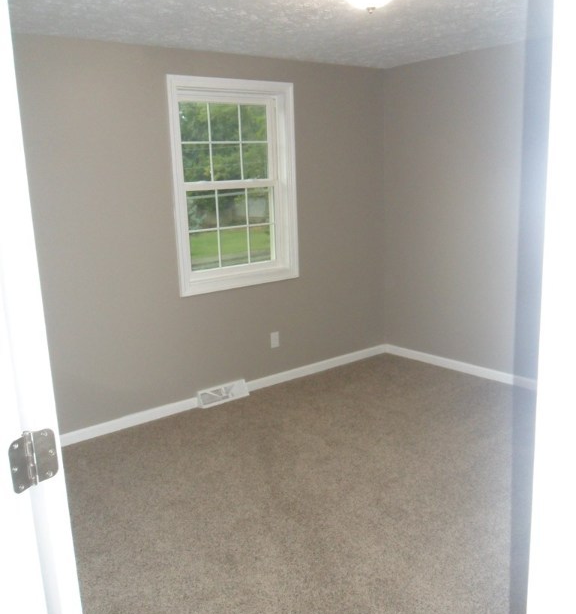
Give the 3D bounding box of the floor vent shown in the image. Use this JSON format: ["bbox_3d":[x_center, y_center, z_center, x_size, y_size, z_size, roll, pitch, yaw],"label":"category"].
[{"bbox_3d":[-0.446,0.609,4.231,0.378,0.110,0.057,-11,15,-36],"label":"floor vent"}]

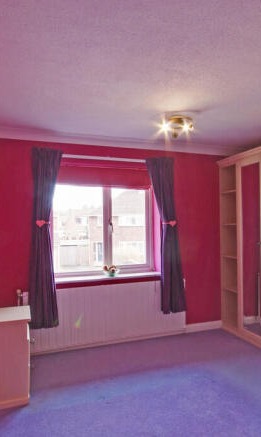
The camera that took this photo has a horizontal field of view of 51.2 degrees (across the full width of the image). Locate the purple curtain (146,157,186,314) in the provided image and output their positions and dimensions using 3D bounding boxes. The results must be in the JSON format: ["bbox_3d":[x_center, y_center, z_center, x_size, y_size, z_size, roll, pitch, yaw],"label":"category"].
[{"bbox_3d":[0.435,0.195,3.233,0.510,1.823,0.127,1,-2,-19],"label":"purple curtain"}]

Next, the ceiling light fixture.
[{"bbox_3d":[0.433,-0.843,2.509,0.255,0.157,0.255,1,-2,-22],"label":"ceiling light fixture"}]

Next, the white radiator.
[{"bbox_3d":[-0.210,1.036,3.001,1.828,0.608,0.098,1,-2,-19],"label":"white radiator"}]

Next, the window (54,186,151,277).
[{"bbox_3d":[-0.328,0.081,3.269,1.306,1.181,0.078,1,-2,-19],"label":"window"}]

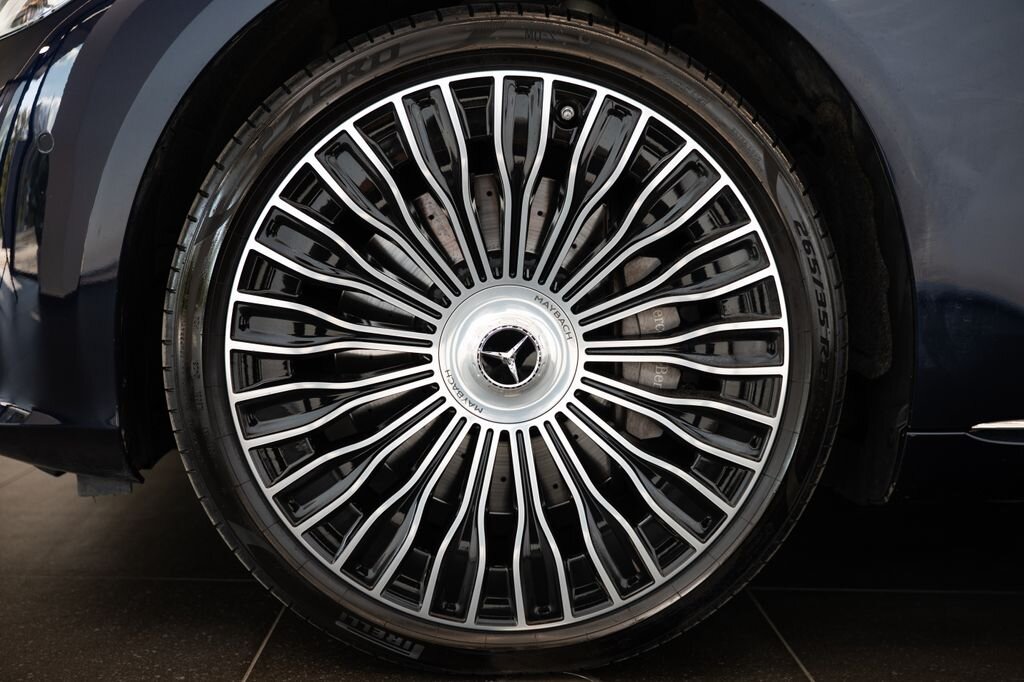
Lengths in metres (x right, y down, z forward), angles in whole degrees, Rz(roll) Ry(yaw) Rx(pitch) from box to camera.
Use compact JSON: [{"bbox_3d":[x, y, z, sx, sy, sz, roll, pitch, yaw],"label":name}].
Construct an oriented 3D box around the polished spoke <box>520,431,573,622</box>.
[{"bbox_3d":[0.035,0.187,0.976,0.016,0.202,0.030,-14,-4,0],"label":"polished spoke"}]

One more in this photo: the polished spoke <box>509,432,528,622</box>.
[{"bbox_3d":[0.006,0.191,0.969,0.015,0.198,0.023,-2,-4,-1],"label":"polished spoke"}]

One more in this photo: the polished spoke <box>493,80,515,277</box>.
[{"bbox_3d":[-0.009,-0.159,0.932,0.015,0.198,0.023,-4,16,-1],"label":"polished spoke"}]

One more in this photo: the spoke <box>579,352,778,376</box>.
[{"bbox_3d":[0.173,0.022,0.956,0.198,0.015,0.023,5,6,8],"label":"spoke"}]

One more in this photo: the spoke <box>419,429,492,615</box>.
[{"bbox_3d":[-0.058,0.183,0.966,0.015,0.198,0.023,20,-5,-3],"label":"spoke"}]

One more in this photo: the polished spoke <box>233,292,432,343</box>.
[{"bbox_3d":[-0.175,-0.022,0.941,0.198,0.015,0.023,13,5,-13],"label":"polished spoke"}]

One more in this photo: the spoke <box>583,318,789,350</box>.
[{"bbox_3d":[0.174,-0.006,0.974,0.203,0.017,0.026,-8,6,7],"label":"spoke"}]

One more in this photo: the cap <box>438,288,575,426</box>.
[{"bbox_3d":[-0.003,0.016,0.971,0.146,0.146,0.030,1,6,-2],"label":"cap"}]

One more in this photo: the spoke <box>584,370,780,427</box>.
[{"bbox_3d":[0.168,0.058,0.966,0.202,0.016,0.030,13,6,8],"label":"spoke"}]

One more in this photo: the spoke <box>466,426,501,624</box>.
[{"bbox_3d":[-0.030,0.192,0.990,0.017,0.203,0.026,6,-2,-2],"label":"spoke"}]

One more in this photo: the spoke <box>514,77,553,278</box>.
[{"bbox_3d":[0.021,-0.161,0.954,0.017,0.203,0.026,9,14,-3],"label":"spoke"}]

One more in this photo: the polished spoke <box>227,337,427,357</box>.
[{"bbox_3d":[-0.180,0.005,0.951,0.202,0.016,0.030,0,6,-12],"label":"polished spoke"}]

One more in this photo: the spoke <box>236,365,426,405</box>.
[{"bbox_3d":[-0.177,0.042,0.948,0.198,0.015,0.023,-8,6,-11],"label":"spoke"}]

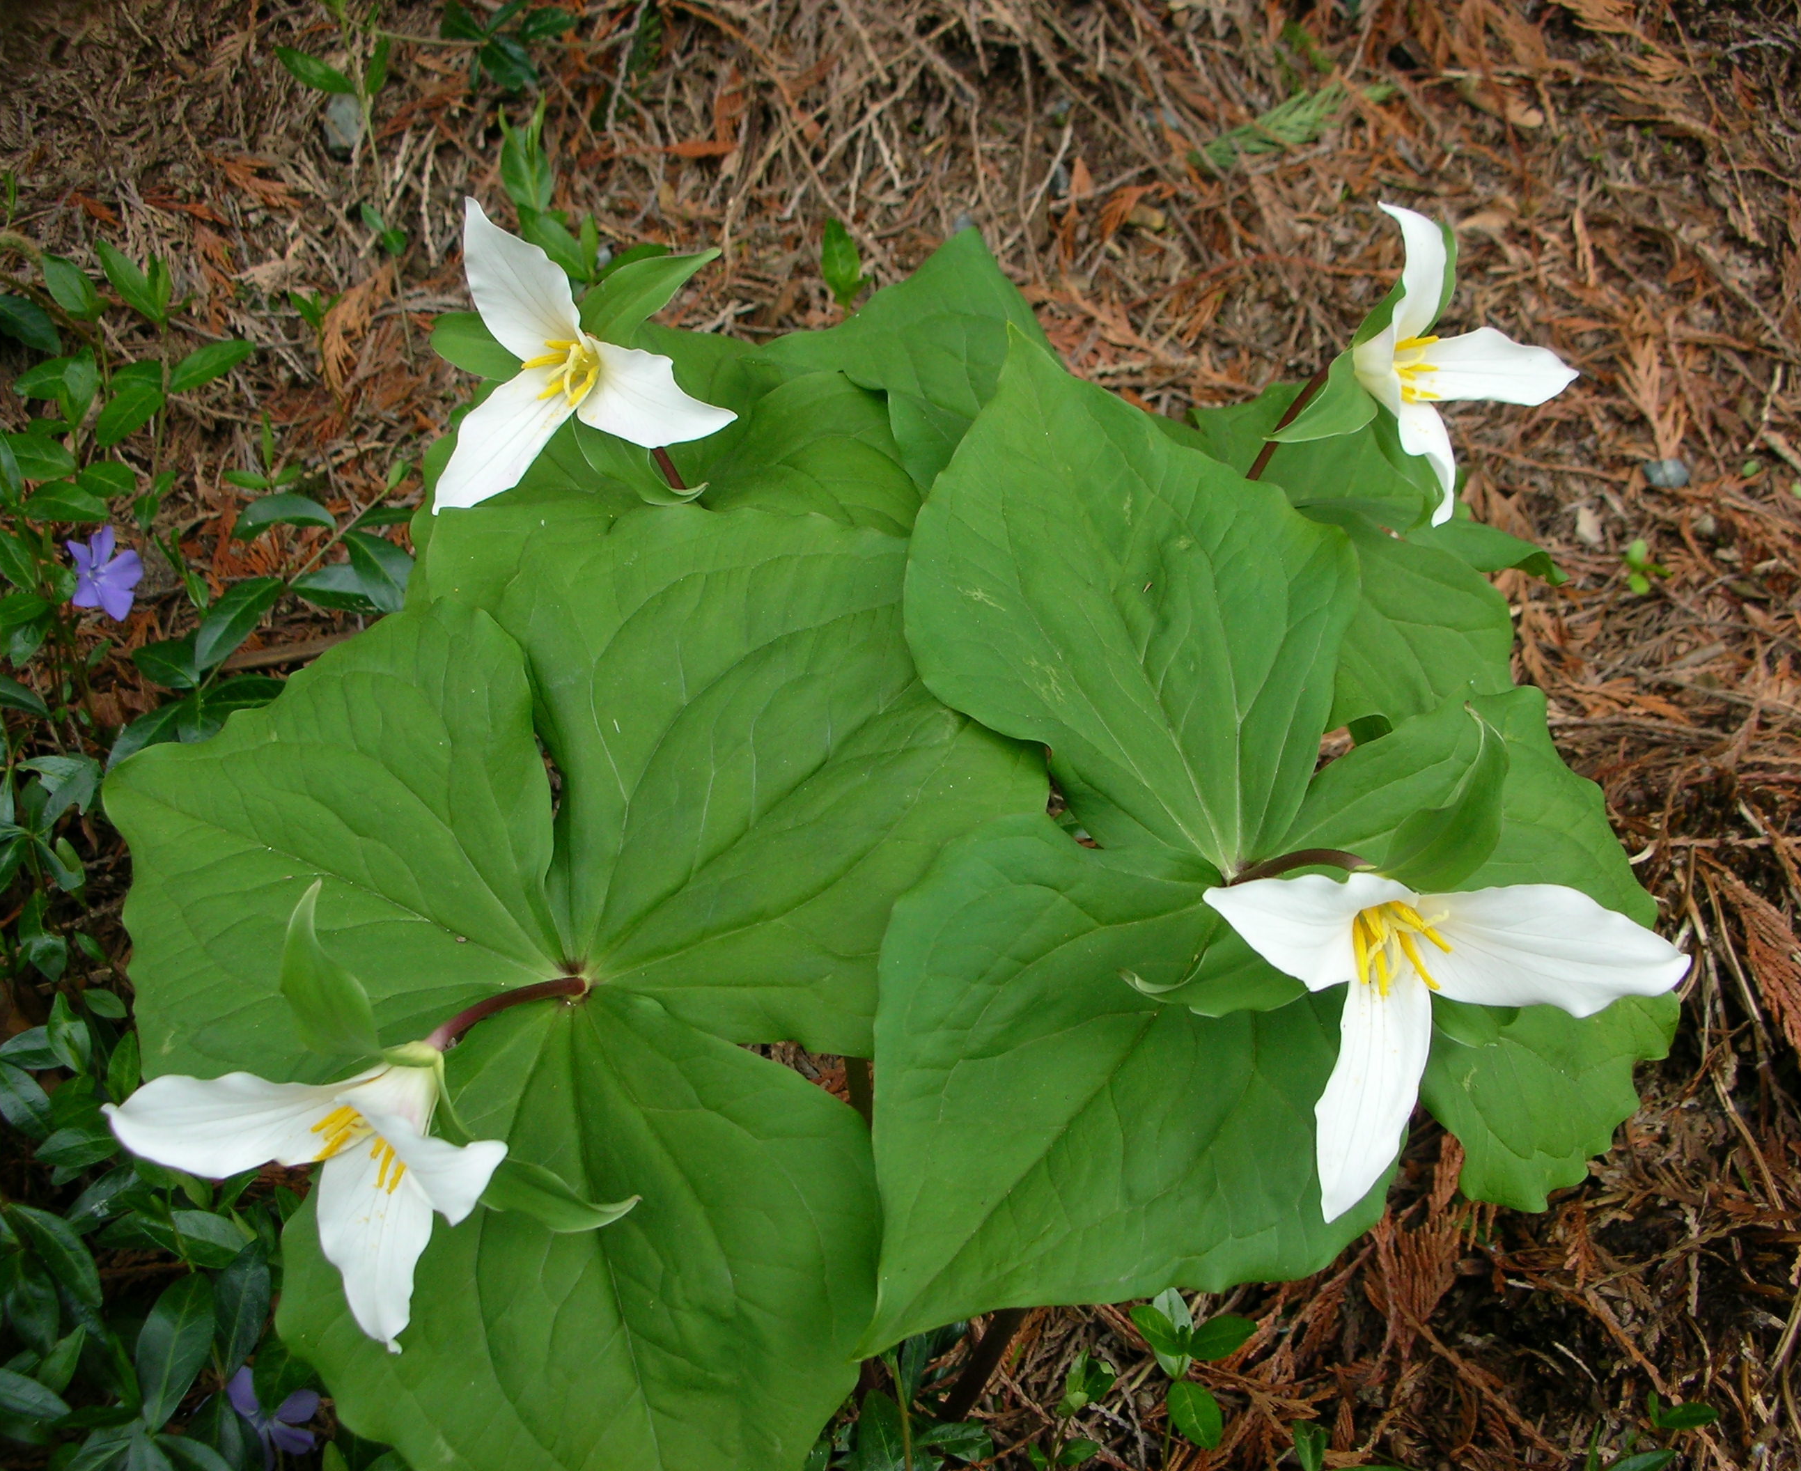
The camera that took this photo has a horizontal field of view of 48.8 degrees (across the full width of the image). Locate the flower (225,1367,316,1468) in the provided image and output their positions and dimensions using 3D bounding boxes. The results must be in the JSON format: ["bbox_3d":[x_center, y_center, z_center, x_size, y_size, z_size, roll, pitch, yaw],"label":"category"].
[{"bbox_3d":[-0.187,0.203,0.592,0.029,0.014,0.029,-12,77,-9],"label":"flower"}]

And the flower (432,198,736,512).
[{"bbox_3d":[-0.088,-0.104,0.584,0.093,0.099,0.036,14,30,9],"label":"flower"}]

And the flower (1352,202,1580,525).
[{"bbox_3d":[0.164,-0.110,0.589,0.077,0.046,0.096,-22,104,-35],"label":"flower"}]

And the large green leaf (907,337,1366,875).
[{"bbox_3d":[0.062,-0.042,0.541,0.122,0.031,0.170,-16,72,-10],"label":"large green leaf"}]

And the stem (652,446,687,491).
[{"bbox_3d":[-0.071,-0.083,0.613,0.005,0.022,0.005,-36,34,0],"label":"stem"}]

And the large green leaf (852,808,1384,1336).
[{"bbox_3d":[0.043,0.097,0.495,0.138,0.036,0.151,34,75,19],"label":"large green leaf"}]

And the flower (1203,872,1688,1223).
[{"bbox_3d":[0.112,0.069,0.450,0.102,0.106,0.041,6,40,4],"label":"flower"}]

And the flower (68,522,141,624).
[{"bbox_3d":[-0.263,-0.053,0.654,0.030,0.014,0.030,-15,89,-19],"label":"flower"}]

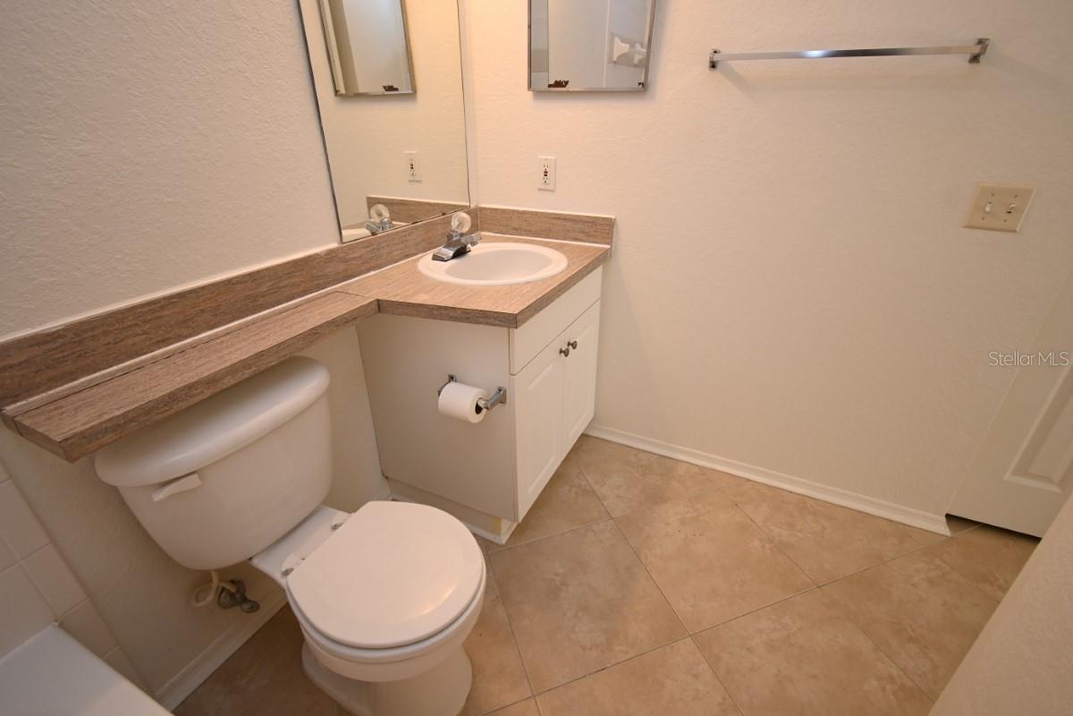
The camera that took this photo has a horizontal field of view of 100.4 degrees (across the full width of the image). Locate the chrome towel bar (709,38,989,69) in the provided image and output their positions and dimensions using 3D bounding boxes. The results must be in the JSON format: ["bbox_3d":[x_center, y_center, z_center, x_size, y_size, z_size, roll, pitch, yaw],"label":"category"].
[{"bbox_3d":[0.778,-0.792,1.169,0.633,0.050,0.070,13,30,23],"label":"chrome towel bar"}]

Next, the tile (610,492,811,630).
[{"bbox_3d":[0.583,0.658,1.531,0.464,0.010,0.464,-9,29,-17],"label":"tile"}]

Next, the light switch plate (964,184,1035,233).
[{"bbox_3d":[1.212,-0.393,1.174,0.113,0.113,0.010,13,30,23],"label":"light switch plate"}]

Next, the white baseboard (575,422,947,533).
[{"bbox_3d":[0.829,0.454,1.831,1.375,0.075,0.013,13,30,23],"label":"white baseboard"}]

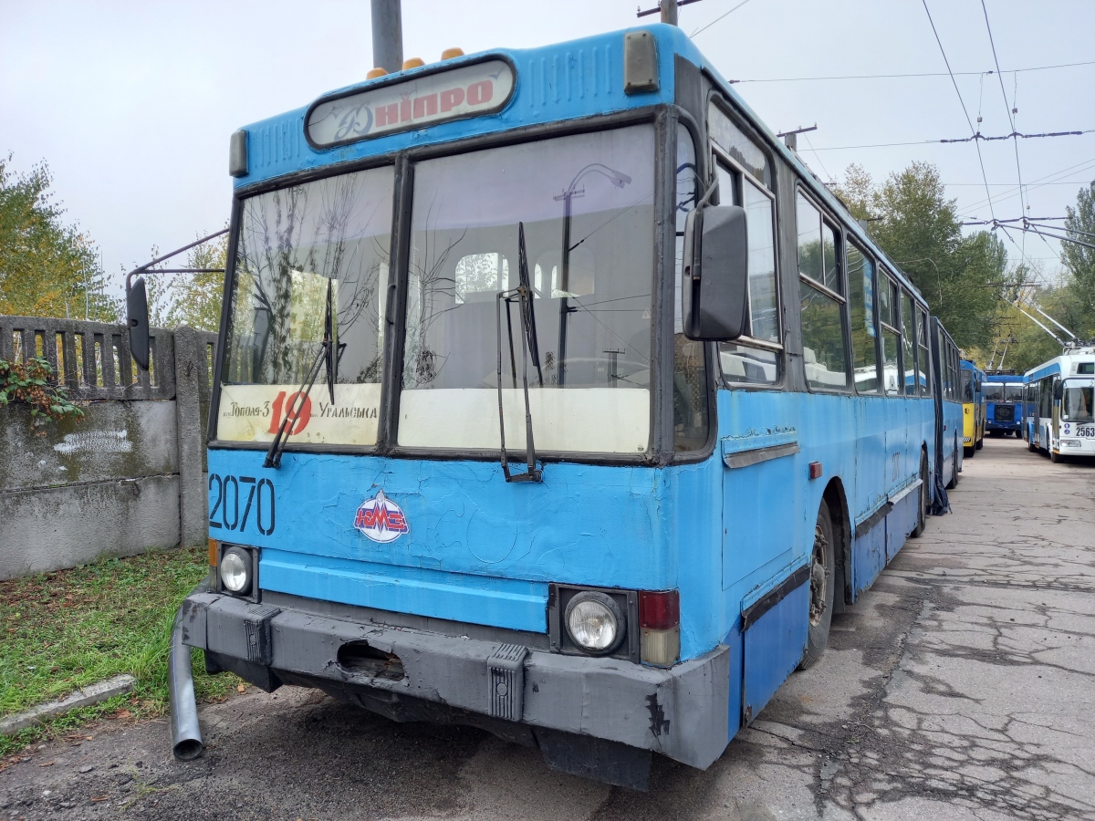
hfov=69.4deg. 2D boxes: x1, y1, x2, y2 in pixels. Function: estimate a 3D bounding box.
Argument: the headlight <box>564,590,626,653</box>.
[{"bbox_3d":[0.160,0.724,2.700,0.210,0.210,0.110,0,1,30],"label":"headlight"}]

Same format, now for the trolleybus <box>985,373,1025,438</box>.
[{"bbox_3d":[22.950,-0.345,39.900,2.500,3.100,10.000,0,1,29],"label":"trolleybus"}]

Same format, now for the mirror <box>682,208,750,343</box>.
[{"bbox_3d":[0.516,-0.422,2.430,0.200,0.410,0.090,0,1,16],"label":"mirror"}]

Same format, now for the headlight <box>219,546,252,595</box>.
[{"bbox_3d":[-1.426,0.733,3.620,0.210,0.210,0.110,0,1,30],"label":"headlight"}]

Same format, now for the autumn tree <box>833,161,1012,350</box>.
[{"bbox_3d":[23.700,-7.300,50.000,10.500,16.900,10.000,0,1,30],"label":"autumn tree"}]

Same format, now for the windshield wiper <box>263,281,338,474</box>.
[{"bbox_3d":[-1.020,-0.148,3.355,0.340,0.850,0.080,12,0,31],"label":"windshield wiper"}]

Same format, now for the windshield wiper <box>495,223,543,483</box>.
[{"bbox_3d":[-0.091,-0.220,2.840,0.200,0.950,0.080,0,-5,30],"label":"windshield wiper"}]

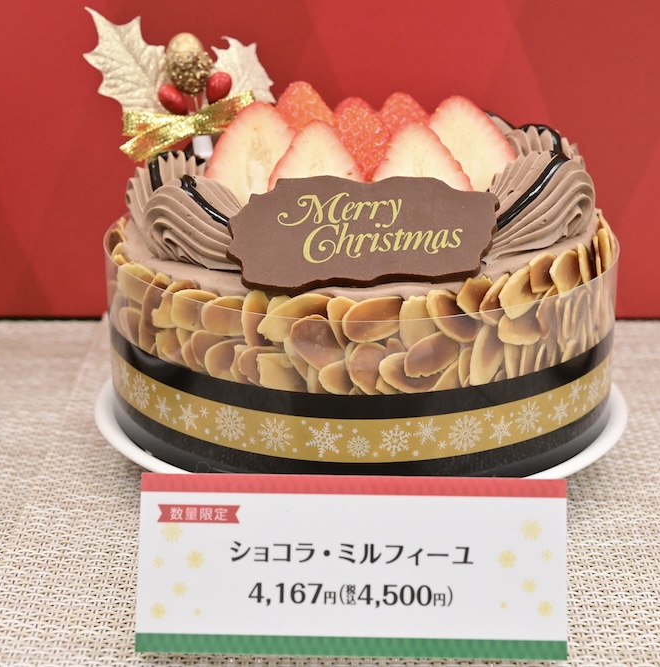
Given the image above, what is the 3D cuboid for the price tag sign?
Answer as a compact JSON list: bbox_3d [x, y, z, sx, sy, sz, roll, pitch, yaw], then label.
[{"bbox_3d":[0.005,0.056,0.399,0.102,0.042,0.003,1,-10,1],"label":"price tag sign"}]

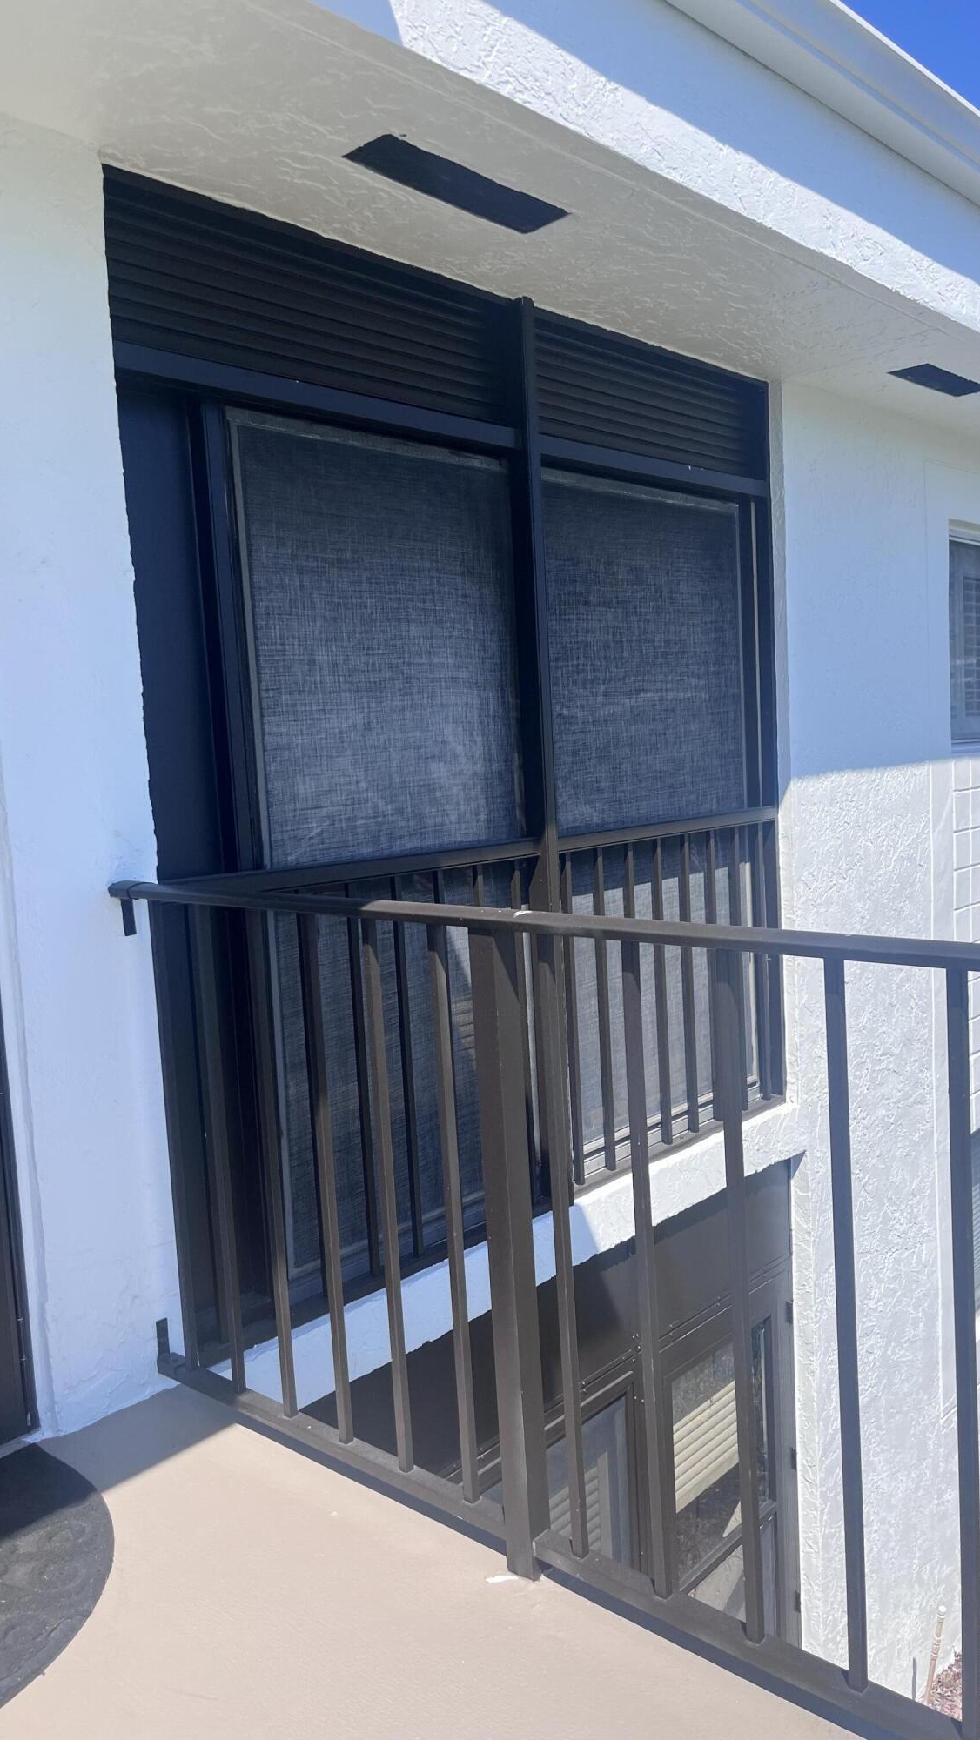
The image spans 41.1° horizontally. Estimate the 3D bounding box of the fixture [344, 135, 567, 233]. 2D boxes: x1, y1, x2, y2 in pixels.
[{"bbox_3d":[-0.057,-1.443,2.766,0.131,0.030,0.570,2,7,43],"label":"fixture"}]

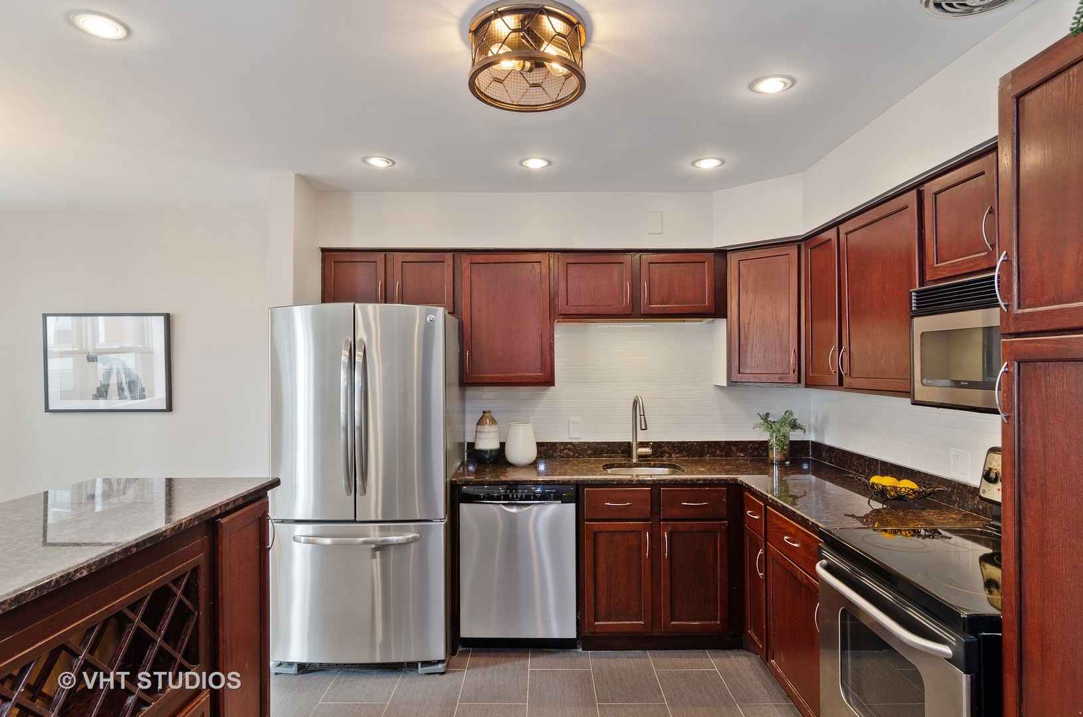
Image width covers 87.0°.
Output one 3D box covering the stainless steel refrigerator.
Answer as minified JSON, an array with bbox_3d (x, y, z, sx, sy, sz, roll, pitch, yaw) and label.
[{"bbox_3d":[-0.865,0.640,3.006,0.837,1.765,0.810,0,-1,0],"label":"stainless steel refrigerator"}]

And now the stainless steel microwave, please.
[{"bbox_3d":[1.475,-0.047,1.638,0.373,0.402,0.740,0,-1,0],"label":"stainless steel microwave"}]

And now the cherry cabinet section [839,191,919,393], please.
[{"bbox_3d":[1.505,-0.240,2.301,0.336,0.768,0.547,0,-1,0],"label":"cherry cabinet section"}]

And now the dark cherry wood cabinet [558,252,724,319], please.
[{"bbox_3d":[0.562,-0.418,3.377,0.960,0.375,0.325,0,-1,0],"label":"dark cherry wood cabinet"}]

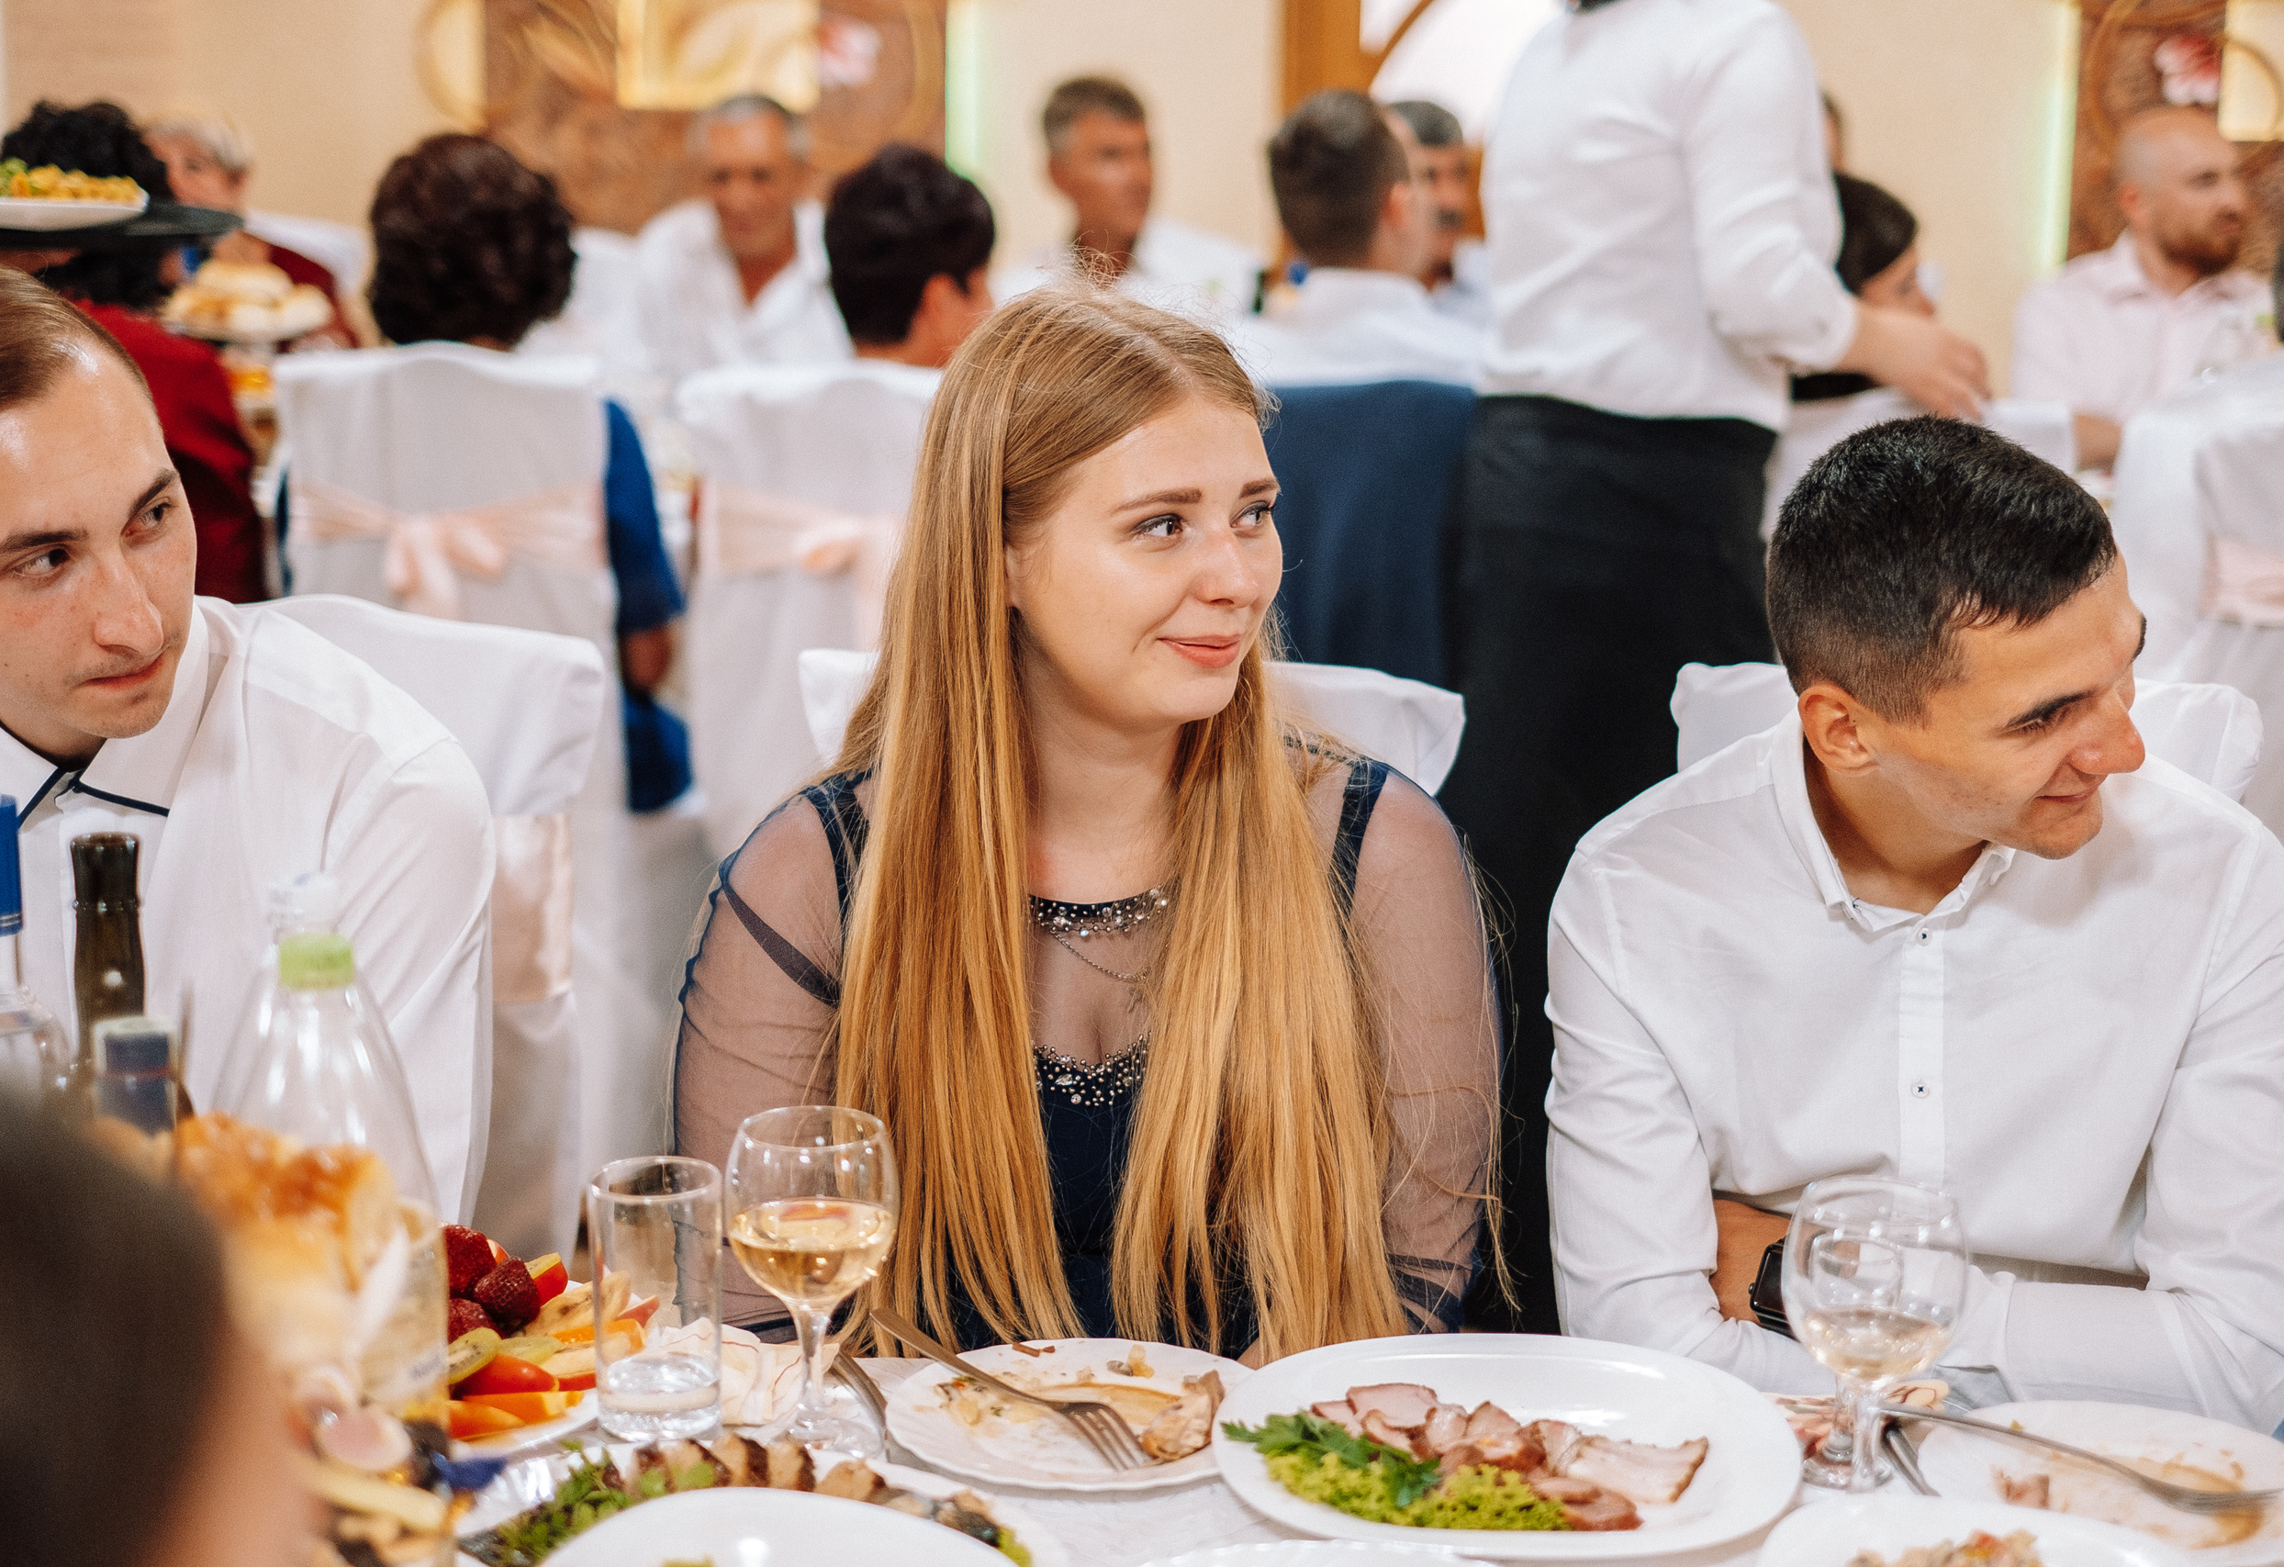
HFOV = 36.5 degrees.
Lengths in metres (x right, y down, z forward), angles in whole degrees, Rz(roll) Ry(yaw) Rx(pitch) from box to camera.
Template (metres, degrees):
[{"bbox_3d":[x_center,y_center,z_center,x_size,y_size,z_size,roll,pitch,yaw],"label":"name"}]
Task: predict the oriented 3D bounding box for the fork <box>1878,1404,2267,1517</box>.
[{"bbox_3d":[0.432,0.308,1.597,0.179,0.024,0.025,11,14,15],"label":"fork"}]

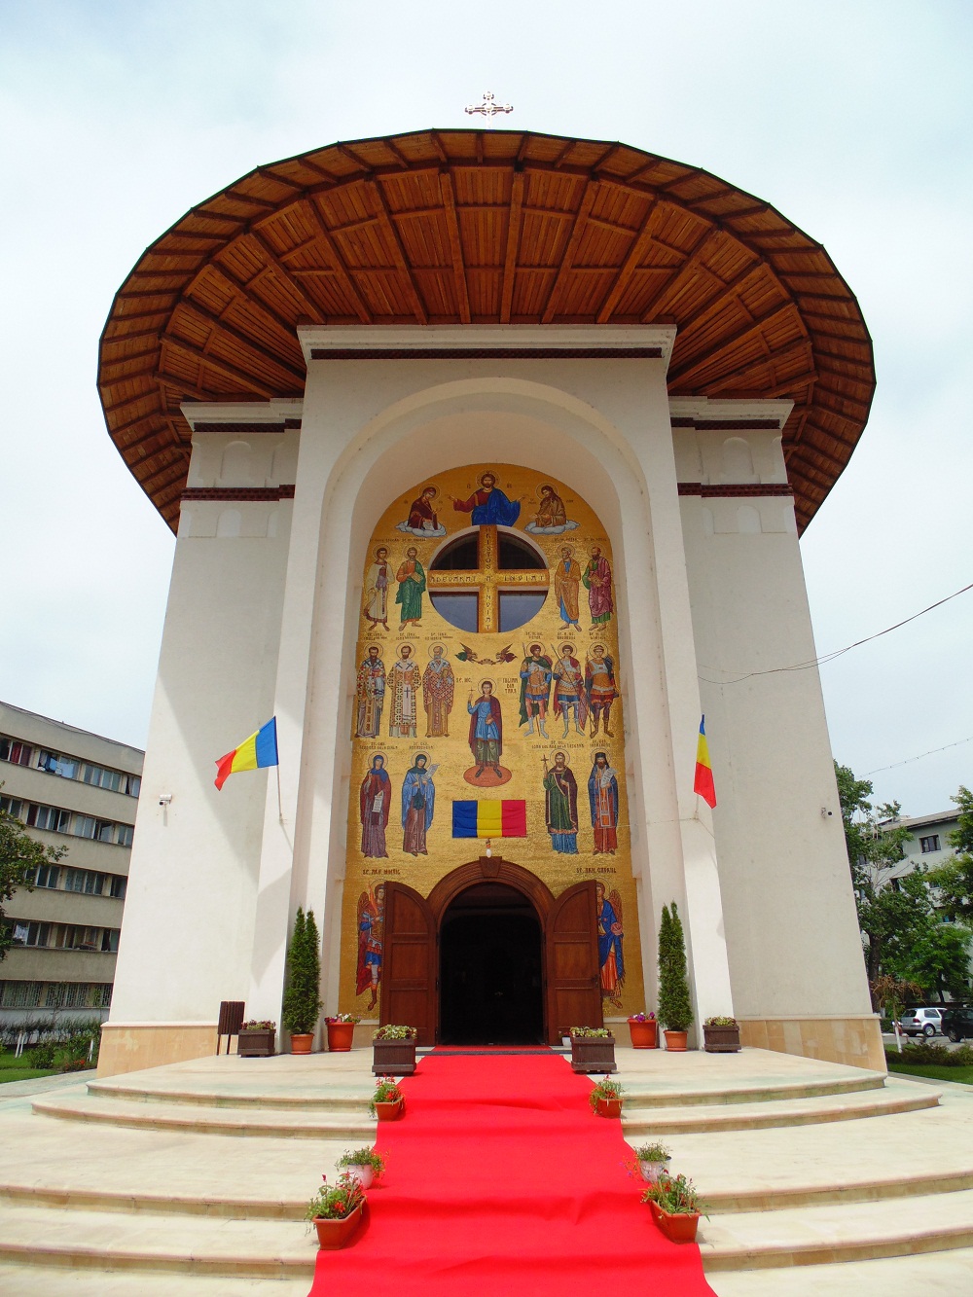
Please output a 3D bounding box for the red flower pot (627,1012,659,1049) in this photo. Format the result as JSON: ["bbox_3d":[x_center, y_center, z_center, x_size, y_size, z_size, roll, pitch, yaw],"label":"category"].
[{"bbox_3d":[2.760,6.769,14.620,0.520,0.570,0.510,0,-23,0],"label":"red flower pot"}]

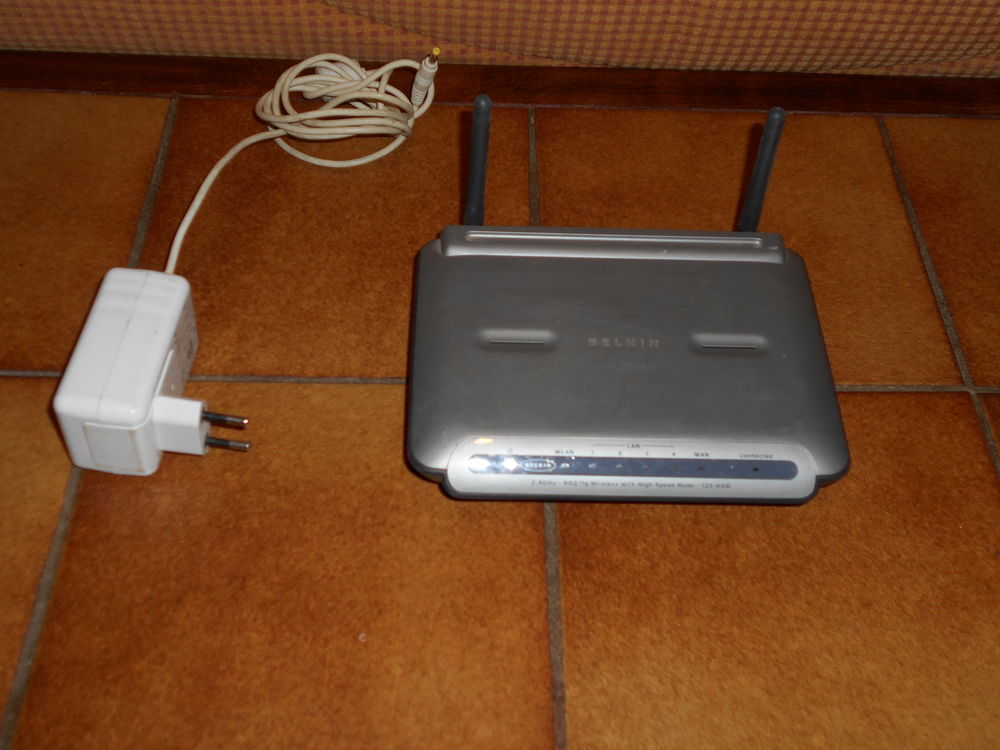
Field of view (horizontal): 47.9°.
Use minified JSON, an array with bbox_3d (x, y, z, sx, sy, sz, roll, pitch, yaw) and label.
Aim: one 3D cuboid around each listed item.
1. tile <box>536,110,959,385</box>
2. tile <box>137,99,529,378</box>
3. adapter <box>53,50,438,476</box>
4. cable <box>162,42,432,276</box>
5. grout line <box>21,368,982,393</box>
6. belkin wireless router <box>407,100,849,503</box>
[{"bbox_3d":[0.121,-0.072,0.601,0.200,0.010,0.199,1,52,-2],"label":"tile"},{"bbox_3d":[-0.083,-0.075,0.593,0.200,0.010,0.199,1,52,-2],"label":"tile"},{"bbox_3d":[-0.111,-0.068,0.550,0.138,0.046,0.256,4,52,0],"label":"adapter"},{"bbox_3d":[-0.095,-0.104,0.579,0.123,0.046,0.161,1,52,-2],"label":"cable"},{"bbox_3d":[0.004,0.005,0.532,0.468,0.005,0.005,1,52,-2],"label":"grout line"},{"bbox_3d":[0.058,-0.033,0.495,0.196,0.106,0.148,1,52,-2],"label":"belkin wireless router"}]

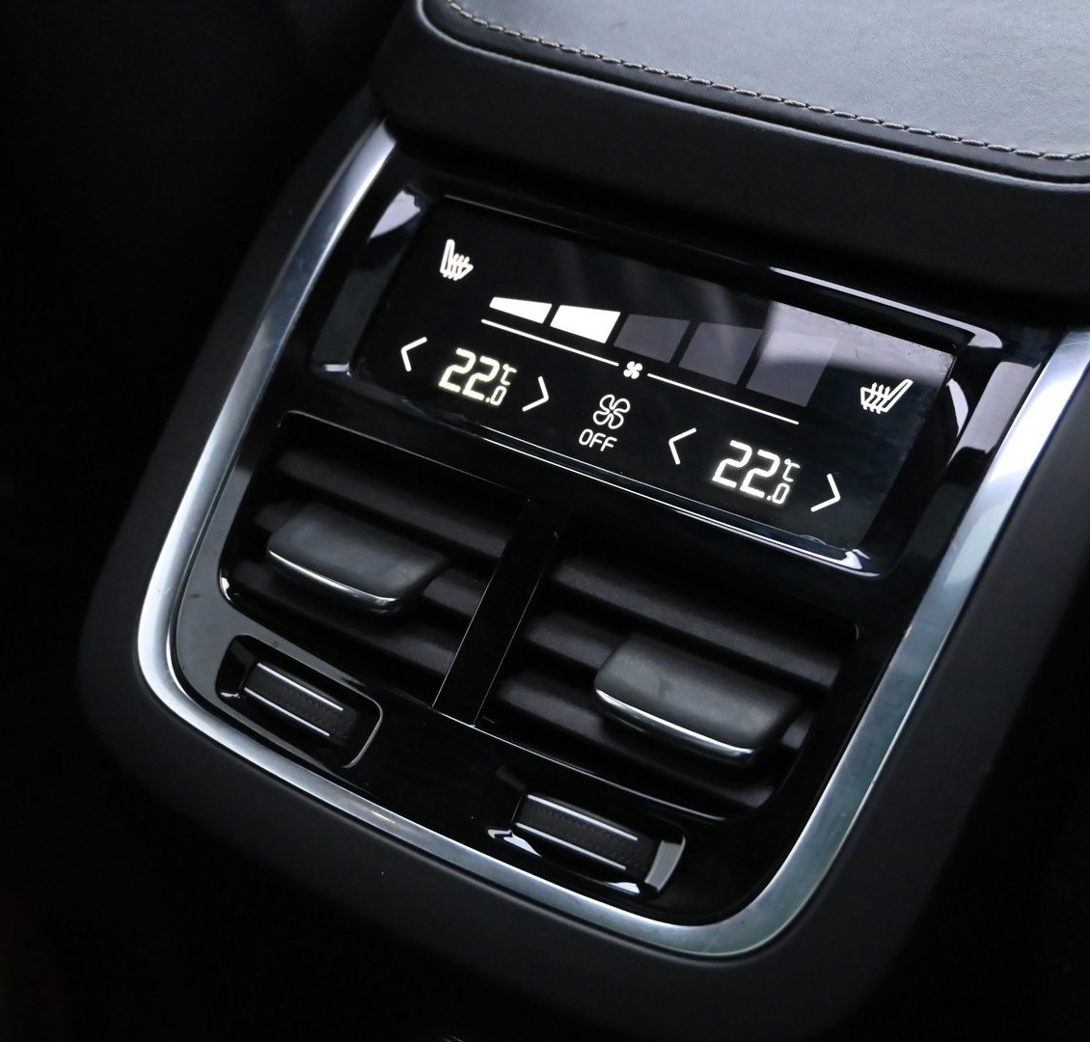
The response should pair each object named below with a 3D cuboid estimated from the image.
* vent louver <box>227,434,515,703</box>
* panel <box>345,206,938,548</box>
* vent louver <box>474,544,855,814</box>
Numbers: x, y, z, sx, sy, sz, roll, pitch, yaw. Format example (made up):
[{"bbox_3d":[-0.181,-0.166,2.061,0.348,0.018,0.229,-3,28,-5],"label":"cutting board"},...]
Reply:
[{"bbox_3d":[-0.038,0.010,0.426,0.063,0.022,0.044,21,76,28],"label":"vent louver"},{"bbox_3d":[0.021,-0.032,0.420,0.130,0.012,0.044,21,76,28],"label":"panel"},{"bbox_3d":[0.024,0.033,0.390,0.063,0.022,0.044,21,76,28],"label":"vent louver"}]

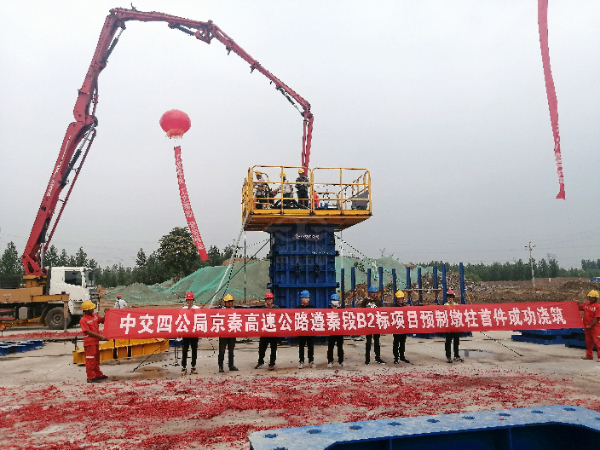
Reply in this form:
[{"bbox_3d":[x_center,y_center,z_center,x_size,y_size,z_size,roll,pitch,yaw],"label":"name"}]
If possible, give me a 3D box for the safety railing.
[{"bbox_3d":[0.042,-0.796,15.934,3.708,1.450,3.754,0,-6,-10],"label":"safety railing"}]

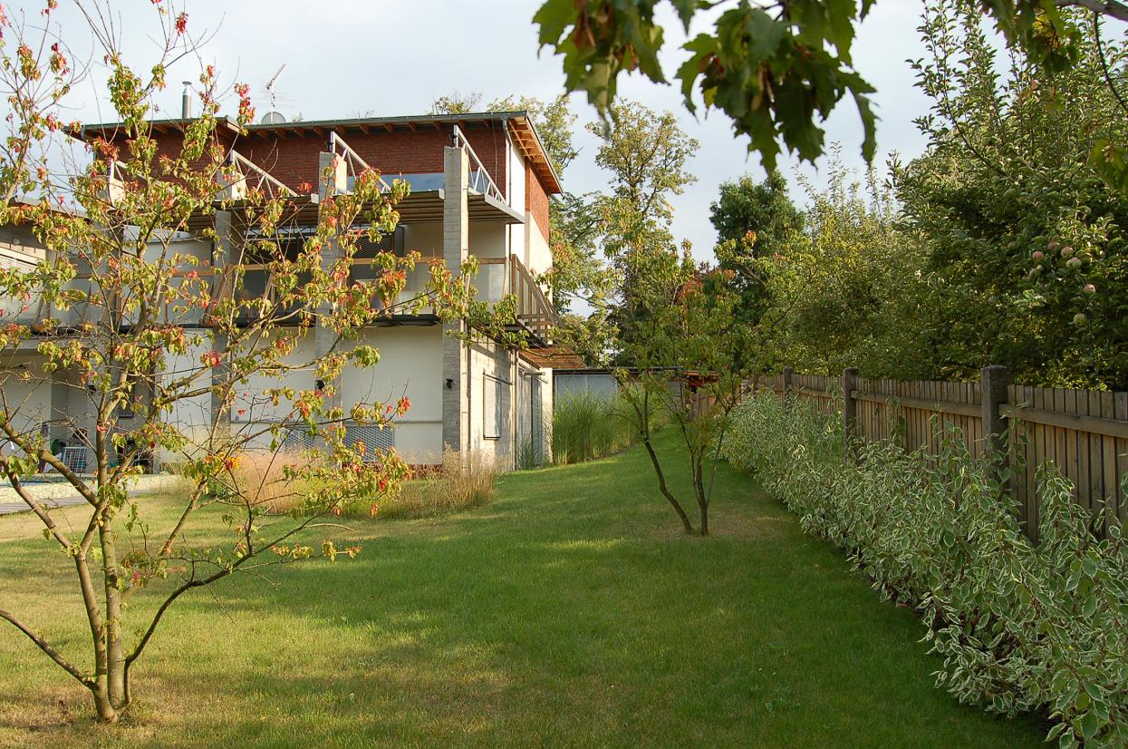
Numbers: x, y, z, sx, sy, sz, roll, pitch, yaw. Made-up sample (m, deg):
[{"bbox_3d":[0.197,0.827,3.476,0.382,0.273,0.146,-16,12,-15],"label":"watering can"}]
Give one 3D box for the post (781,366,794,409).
[{"bbox_3d":[2.886,0.553,10.850,0.105,1.300,0.105,0,-3,5],"label":"post"}]

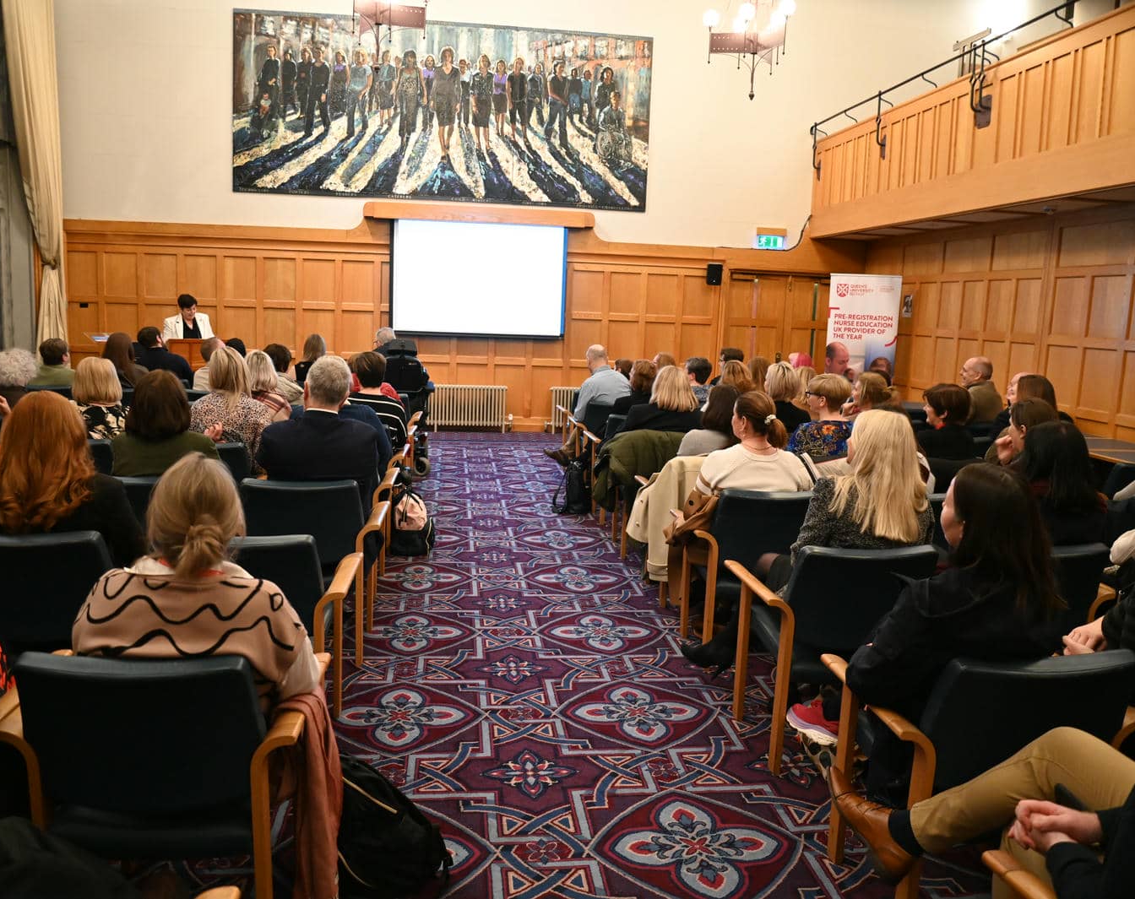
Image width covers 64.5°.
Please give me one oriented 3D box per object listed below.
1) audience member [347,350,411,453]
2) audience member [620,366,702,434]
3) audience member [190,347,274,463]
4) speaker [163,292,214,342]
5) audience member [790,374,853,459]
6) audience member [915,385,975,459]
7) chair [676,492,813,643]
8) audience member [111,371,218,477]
[{"bbox_3d":[-1.273,-0.024,5.941,0.480,1.274,0.800,1,9,-7],"label":"audience member"},{"bbox_3d":[0.587,0.042,6.084,0.500,1.238,0.800,0,9,-13],"label":"audience member"},{"bbox_3d":[-1.788,0.082,4.997,0.480,1.322,0.800,1,9,-7],"label":"audience member"},{"bbox_3d":[-3.897,-0.799,9.231,0.520,1.620,0.380,-2,10,-27],"label":"speaker"},{"bbox_3d":[1.325,0.184,5.228,0.480,1.283,0.800,-1,10,-19],"label":"audience member"},{"bbox_3d":[2.007,0.209,5.316,0.480,1.256,0.800,-1,10,-21],"label":"audience member"},{"bbox_3d":[0.845,0.552,4.186,0.630,0.846,0.600,1,9,-7],"label":"chair"},{"bbox_3d":[-1.726,0.260,4.075,0.490,1.266,0.800,1,9,-7],"label":"audience member"}]

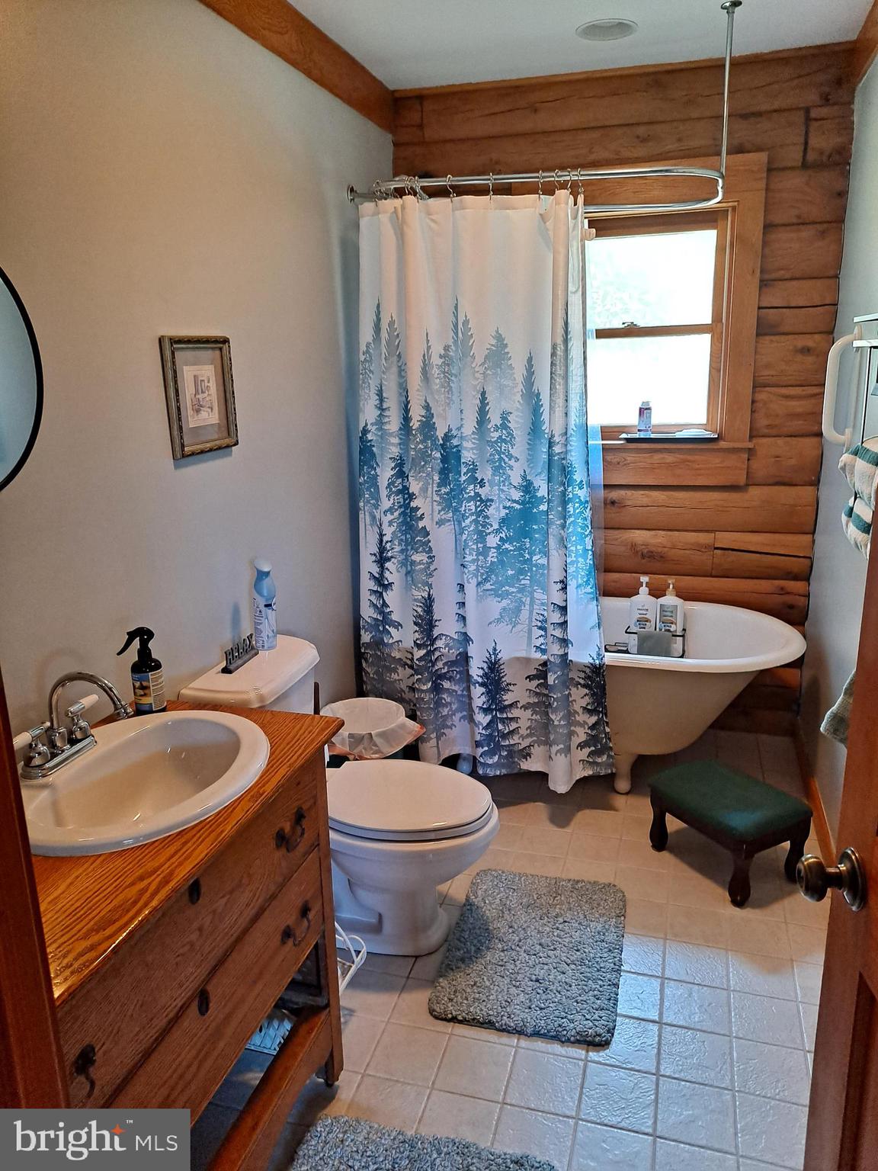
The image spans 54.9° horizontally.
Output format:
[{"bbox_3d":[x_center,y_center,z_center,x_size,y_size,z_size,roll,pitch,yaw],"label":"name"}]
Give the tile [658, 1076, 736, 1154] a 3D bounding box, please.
[{"bbox_3d":[0.531,1.093,1.742,0.151,0.010,0.151,3,15,16],"label":"tile"}]

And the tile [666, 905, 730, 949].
[{"bbox_3d":[0.707,0.937,2.322,0.151,0.010,0.151,3,15,16],"label":"tile"}]

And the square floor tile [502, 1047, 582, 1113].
[{"bbox_3d":[0.226,1.058,1.797,0.150,0.010,0.150,3,15,16],"label":"square floor tile"}]

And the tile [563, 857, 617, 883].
[{"bbox_3d":[0.442,0.864,2.498,0.149,0.010,0.149,3,15,16],"label":"tile"}]

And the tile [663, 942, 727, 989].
[{"bbox_3d":[0.663,0.976,2.177,0.151,0.010,0.151,3,15,16],"label":"tile"}]

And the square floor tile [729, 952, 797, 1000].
[{"bbox_3d":[0.795,0.962,2.087,0.149,0.010,0.149,3,15,16],"label":"square floor tile"}]

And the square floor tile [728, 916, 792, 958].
[{"bbox_3d":[0.843,0.929,2.239,0.150,0.010,0.150,3,15,16],"label":"square floor tile"}]

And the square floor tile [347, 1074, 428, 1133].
[{"bbox_3d":[-0.111,1.079,1.733,0.149,0.010,0.149,3,15,16],"label":"square floor tile"}]

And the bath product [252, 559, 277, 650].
[{"bbox_3d":[-0.479,0.051,2.329,0.064,0.242,0.064,3,15,16],"label":"bath product"}]

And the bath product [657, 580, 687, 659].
[{"bbox_3d":[0.779,0.103,2.802,0.091,0.252,0.062,3,15,16],"label":"bath product"}]

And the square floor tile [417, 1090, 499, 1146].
[{"bbox_3d":[0.037,1.109,1.727,0.151,0.010,0.151,3,15,16],"label":"square floor tile"}]

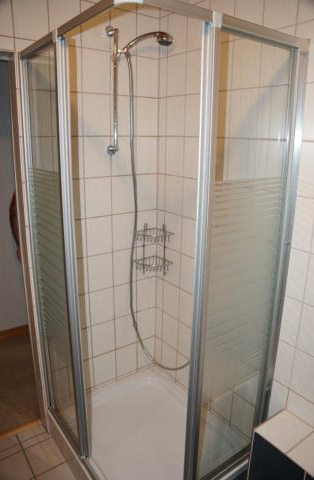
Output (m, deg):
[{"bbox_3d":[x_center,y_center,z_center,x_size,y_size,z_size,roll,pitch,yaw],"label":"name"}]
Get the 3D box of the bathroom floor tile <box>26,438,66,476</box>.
[{"bbox_3d":[-0.588,1.127,1.874,0.165,0.010,0.193,-10,19,-35],"label":"bathroom floor tile"}]

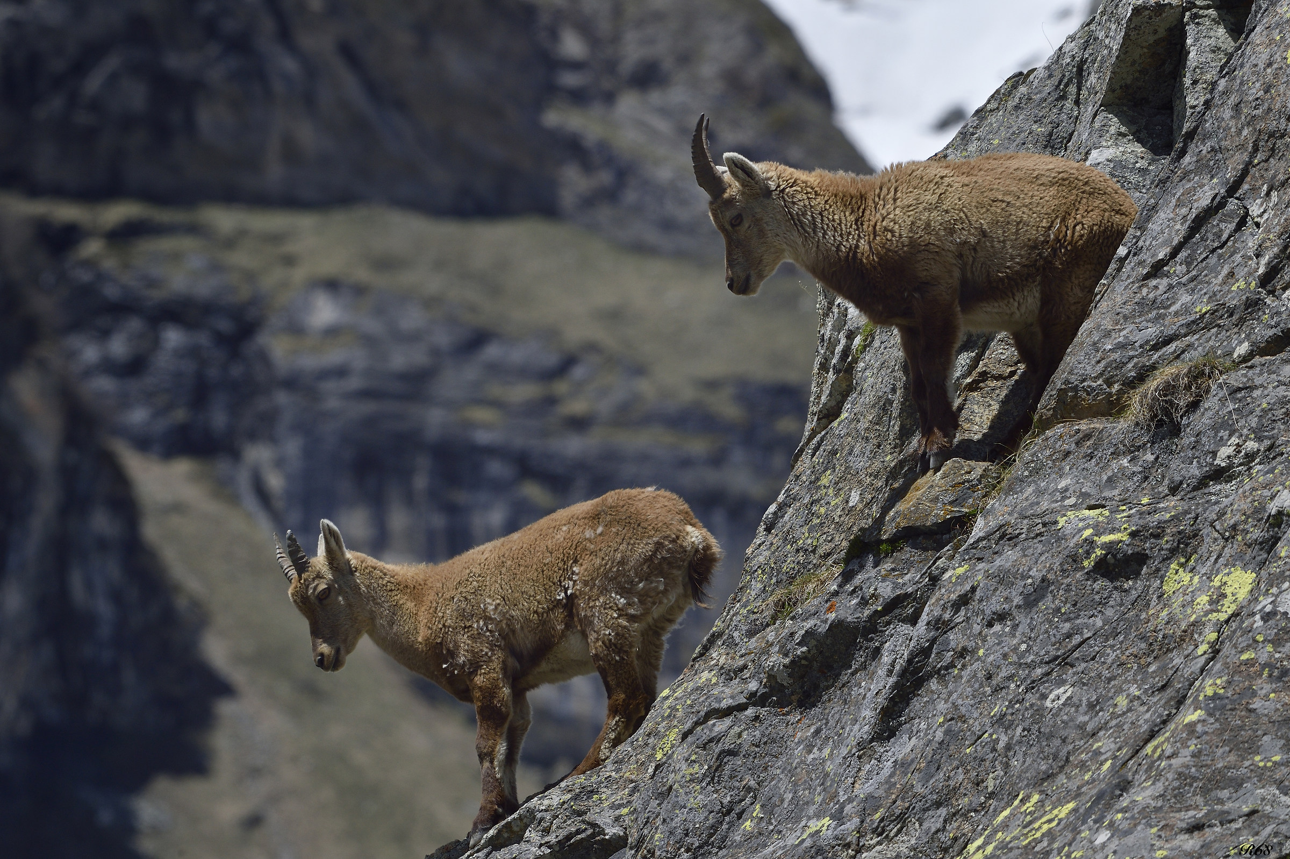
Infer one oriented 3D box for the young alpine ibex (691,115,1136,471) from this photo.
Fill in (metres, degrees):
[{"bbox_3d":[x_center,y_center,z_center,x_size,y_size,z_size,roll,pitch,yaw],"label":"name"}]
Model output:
[{"bbox_3d":[0.573,-0.290,27.600,0.950,0.765,0.290,0,0,-17],"label":"young alpine ibex"}]

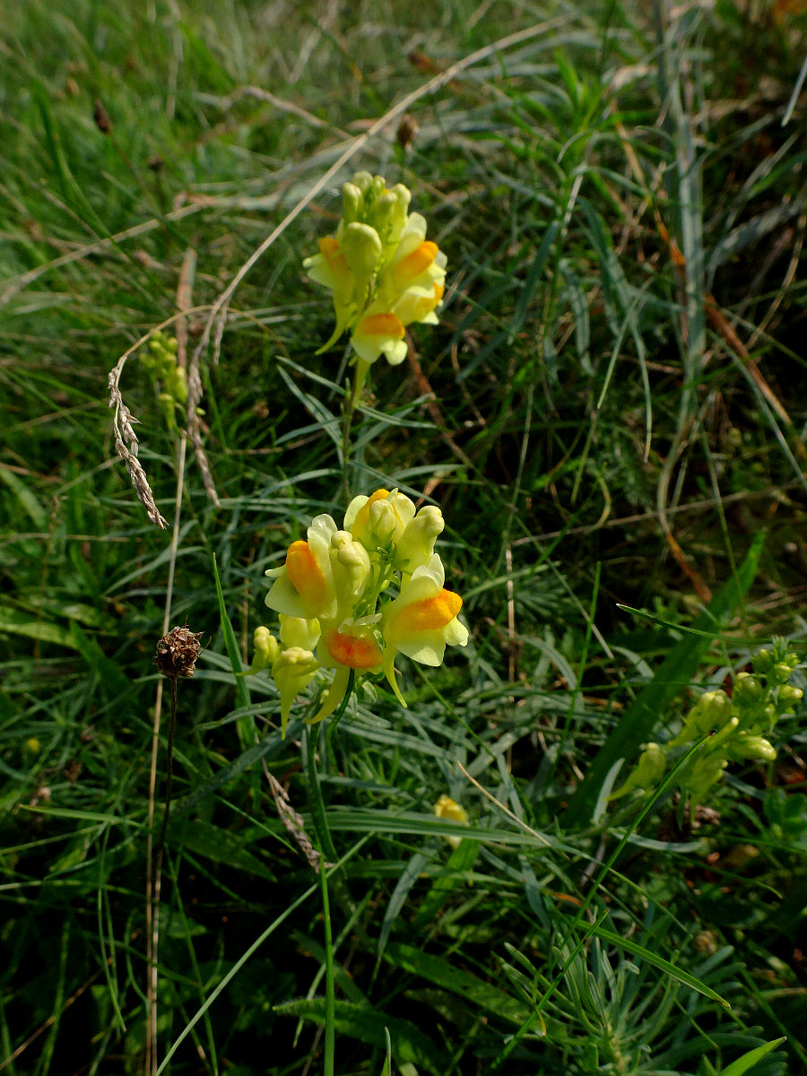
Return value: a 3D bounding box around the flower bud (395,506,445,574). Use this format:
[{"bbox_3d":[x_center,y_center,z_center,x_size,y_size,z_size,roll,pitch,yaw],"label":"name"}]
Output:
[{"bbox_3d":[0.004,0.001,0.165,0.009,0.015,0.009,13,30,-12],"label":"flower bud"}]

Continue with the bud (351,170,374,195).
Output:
[{"bbox_3d":[-0.011,-0.096,0.202,0.006,0.007,0.006,0,37,0],"label":"bud"}]

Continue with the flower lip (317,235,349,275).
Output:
[{"bbox_3d":[-0.019,-0.077,0.203,0.009,0.007,0.009,12,39,-18],"label":"flower lip"}]

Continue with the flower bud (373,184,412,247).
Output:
[{"bbox_3d":[-0.003,-0.086,0.199,0.009,0.017,0.009,-1,29,-11],"label":"flower bud"}]

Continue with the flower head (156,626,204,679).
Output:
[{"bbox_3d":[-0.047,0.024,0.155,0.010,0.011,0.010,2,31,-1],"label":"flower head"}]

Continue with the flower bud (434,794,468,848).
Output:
[{"bbox_3d":[0.016,0.095,0.250,0.011,0.017,0.011,-7,30,6],"label":"flower bud"}]

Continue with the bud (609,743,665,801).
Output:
[{"bbox_3d":[0.058,0.058,0.186,0.009,0.018,0.009,41,18,-11],"label":"bud"}]

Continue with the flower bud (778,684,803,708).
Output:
[{"bbox_3d":[0.117,0.048,0.226,0.009,0.006,0.006,-13,42,27],"label":"flower bud"}]

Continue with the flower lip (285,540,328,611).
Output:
[{"bbox_3d":[-0.019,0.007,0.150,0.008,0.013,0.007,13,37,34],"label":"flower lip"}]

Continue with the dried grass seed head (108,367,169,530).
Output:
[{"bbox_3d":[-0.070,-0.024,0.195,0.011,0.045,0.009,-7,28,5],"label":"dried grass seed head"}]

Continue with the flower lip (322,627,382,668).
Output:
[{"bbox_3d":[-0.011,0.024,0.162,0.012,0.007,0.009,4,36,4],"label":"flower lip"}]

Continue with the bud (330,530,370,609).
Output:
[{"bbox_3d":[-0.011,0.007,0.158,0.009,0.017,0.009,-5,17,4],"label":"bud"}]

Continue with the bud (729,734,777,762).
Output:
[{"bbox_3d":[0.103,0.062,0.220,0.014,0.007,0.007,12,44,15],"label":"bud"}]

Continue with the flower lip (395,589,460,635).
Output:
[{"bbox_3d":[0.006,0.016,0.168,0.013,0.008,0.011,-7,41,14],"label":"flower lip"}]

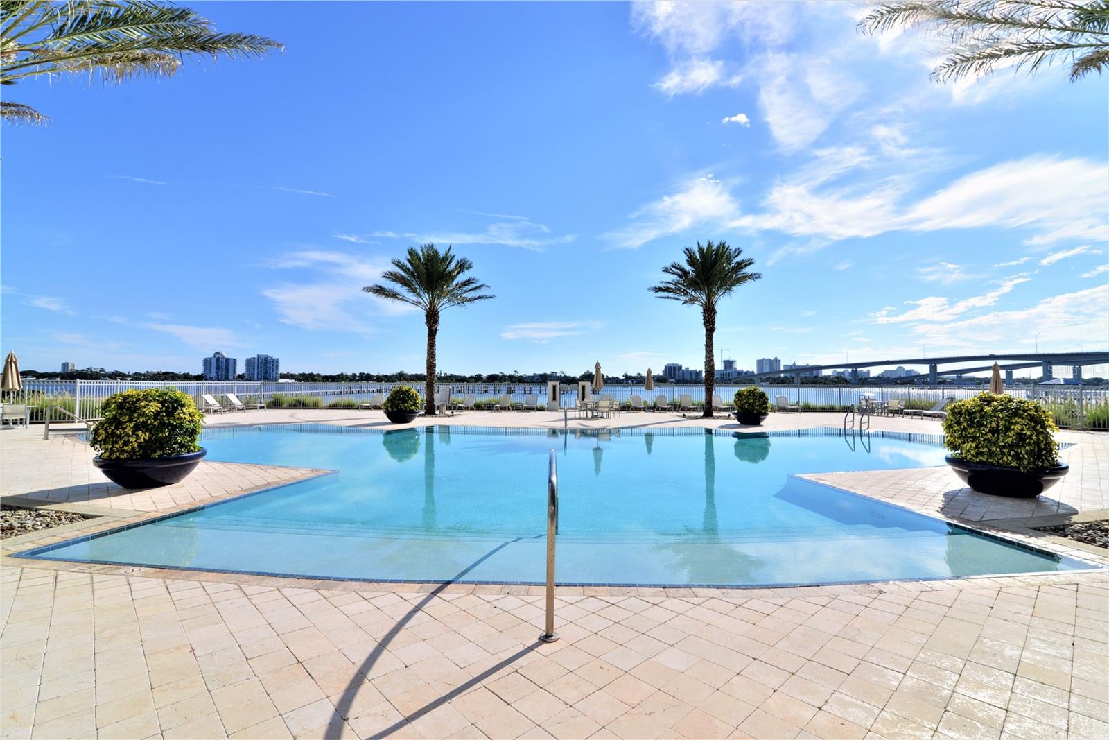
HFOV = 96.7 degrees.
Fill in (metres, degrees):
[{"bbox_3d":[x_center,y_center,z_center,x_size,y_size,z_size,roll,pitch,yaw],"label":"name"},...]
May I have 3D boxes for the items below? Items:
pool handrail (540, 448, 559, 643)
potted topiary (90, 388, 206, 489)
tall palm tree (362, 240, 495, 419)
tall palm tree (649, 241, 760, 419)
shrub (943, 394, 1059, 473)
[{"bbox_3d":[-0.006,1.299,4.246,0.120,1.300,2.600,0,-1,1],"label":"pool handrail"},{"bbox_3d":[-6.134,1.029,7.542,1.360,1.430,1.360,0,-1,0],"label":"potted topiary"},{"bbox_3d":[-5.801,-1.881,22.932,5.900,7.899,5.700,0,-1,0],"label":"tall palm tree"},{"bbox_3d":[6.904,-1.841,22.333,5.200,7.899,5.200,0,-1,0],"label":"tall palm tree"},{"bbox_3d":[6.527,0.860,7.246,1.270,1.000,1.270,0,-1,0],"label":"shrub"}]

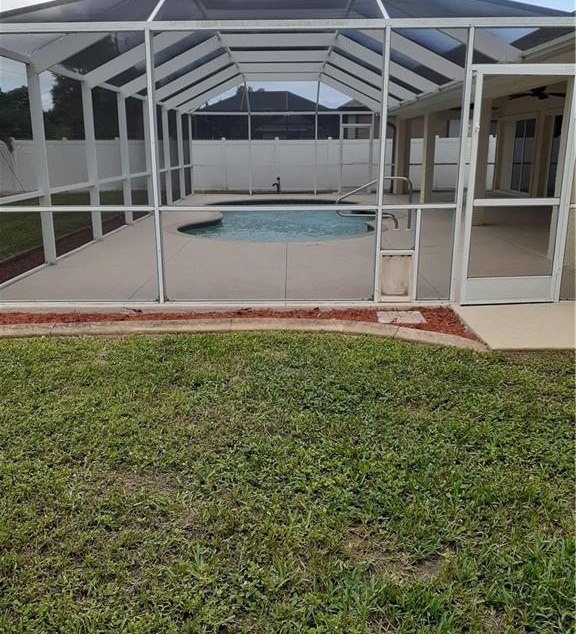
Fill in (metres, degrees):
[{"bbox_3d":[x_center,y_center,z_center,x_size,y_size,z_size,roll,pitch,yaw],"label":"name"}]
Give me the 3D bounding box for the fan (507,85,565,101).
[{"bbox_3d":[4.637,-4.123,11.000,1.280,0.350,1.280,0,16,0],"label":"fan"}]

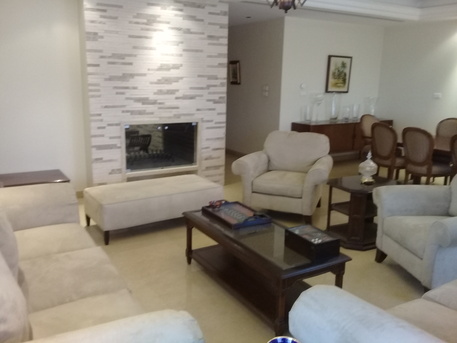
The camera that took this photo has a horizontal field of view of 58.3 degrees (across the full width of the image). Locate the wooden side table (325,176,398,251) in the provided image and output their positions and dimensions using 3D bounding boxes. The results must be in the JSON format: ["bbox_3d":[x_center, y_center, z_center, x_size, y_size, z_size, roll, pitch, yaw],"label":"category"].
[{"bbox_3d":[1.352,0.404,4.164,0.796,0.569,0.577,-6,15,-31],"label":"wooden side table"}]

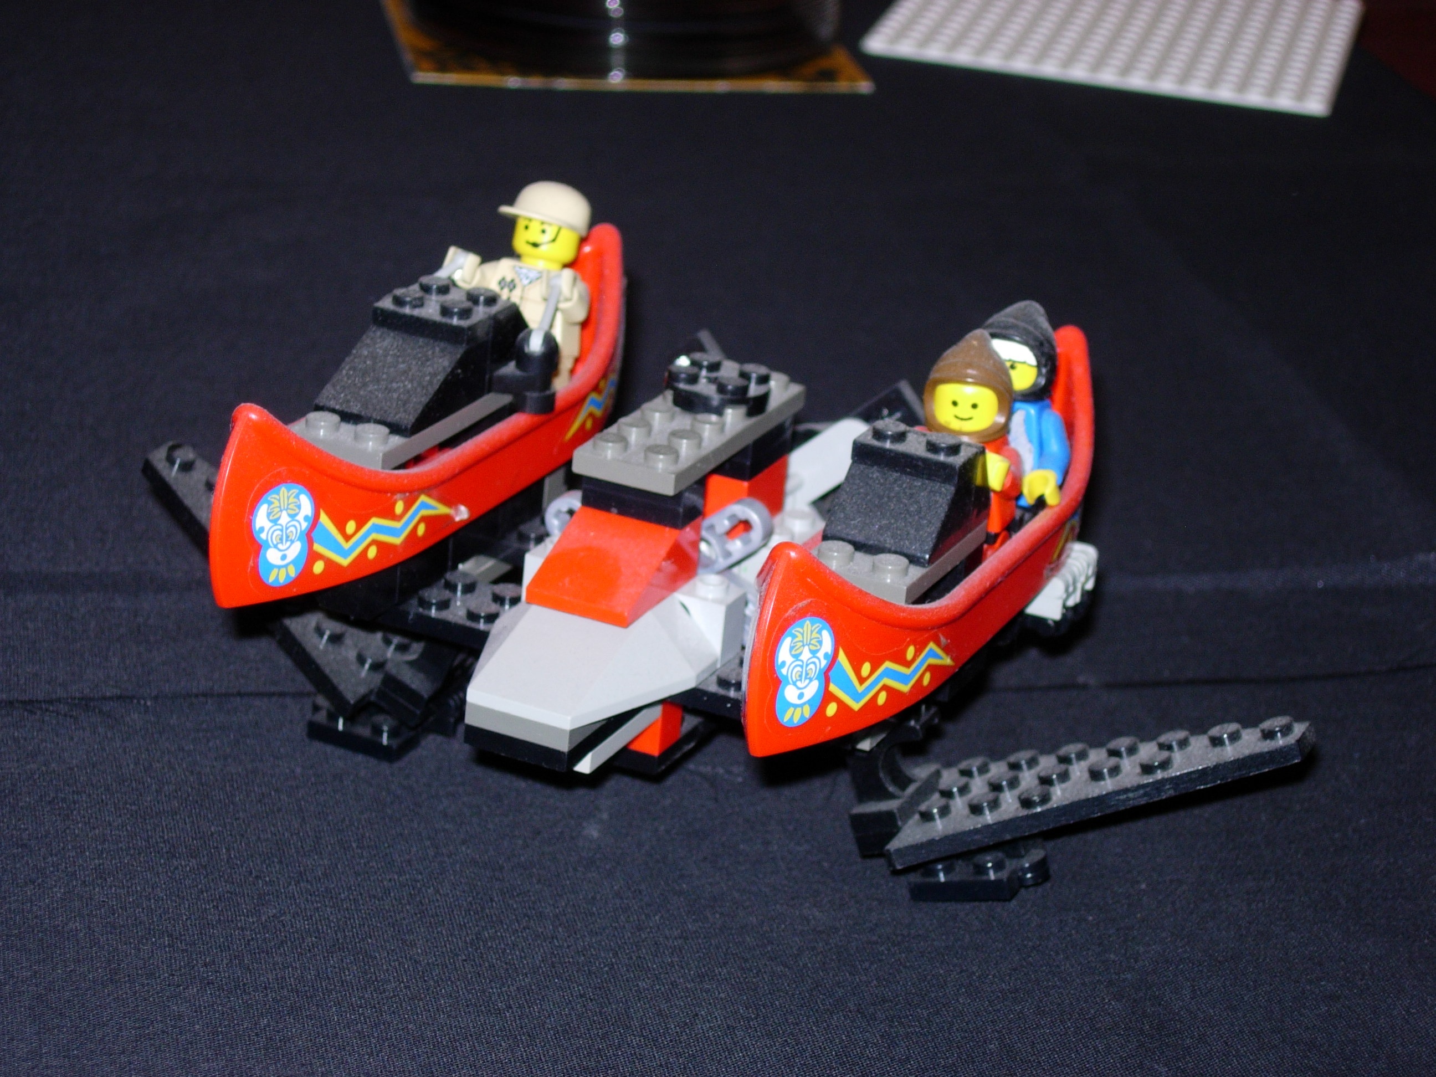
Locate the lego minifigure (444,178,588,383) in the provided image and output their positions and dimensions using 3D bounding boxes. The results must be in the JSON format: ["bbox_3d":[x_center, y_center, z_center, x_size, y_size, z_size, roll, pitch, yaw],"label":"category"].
[{"bbox_3d":[-0.030,-0.035,0.598,0.024,0.043,0.021,14,23,20],"label":"lego minifigure"}]

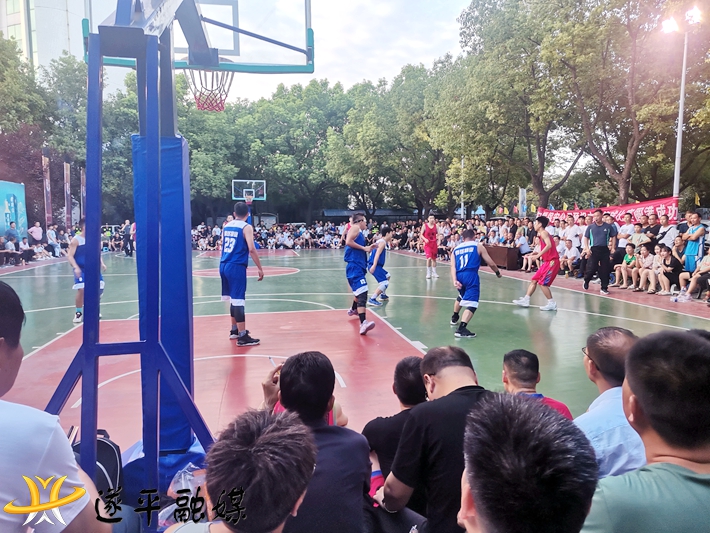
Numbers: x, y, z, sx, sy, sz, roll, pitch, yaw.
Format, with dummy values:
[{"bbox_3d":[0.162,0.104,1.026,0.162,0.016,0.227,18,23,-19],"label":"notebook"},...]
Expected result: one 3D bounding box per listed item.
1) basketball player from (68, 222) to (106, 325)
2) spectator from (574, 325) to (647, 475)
[{"bbox_3d":[-4.572,0.043,9.098,0.650,1.730,0.500,-4,6,-37],"label":"basketball player"},{"bbox_3d":[0.999,0.836,2.222,0.520,1.240,0.780,-1,5,-10],"label":"spectator"}]

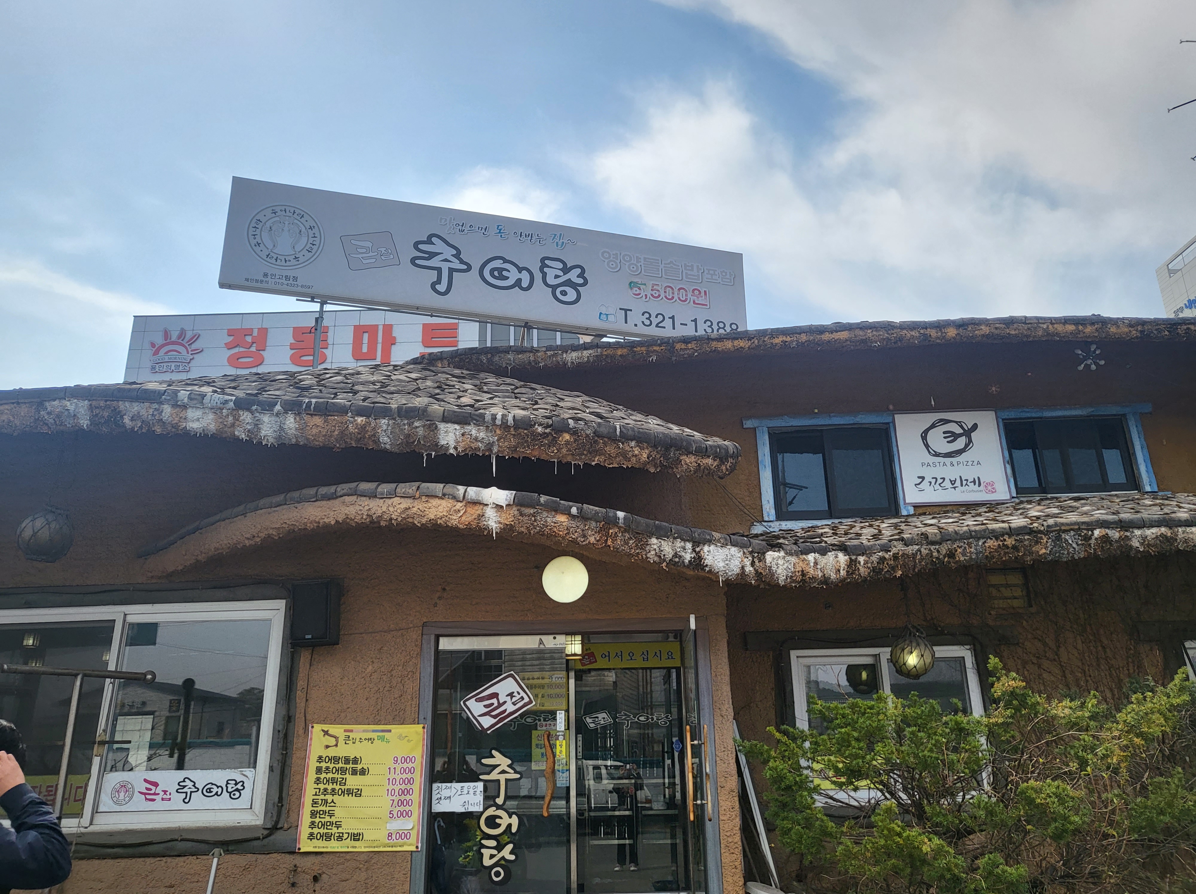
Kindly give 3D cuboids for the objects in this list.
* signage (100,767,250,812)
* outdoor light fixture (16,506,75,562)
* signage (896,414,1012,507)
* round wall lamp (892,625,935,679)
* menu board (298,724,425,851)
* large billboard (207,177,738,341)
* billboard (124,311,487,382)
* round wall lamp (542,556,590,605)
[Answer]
[{"bbox_3d":[-2.783,2.277,5.951,1.012,0.242,0.020,-1,-20,1],"label":"signage"},{"bbox_3d":[-3.351,0.535,5.442,0.306,0.321,0.306,-1,-20,1],"label":"outdoor light fixture"},{"bbox_3d":[2.873,0.084,7.315,0.833,0.783,0.050,-2,-20,3],"label":"signage"},{"bbox_3d":[2.101,1.368,5.993,0.284,0.376,0.284,-2,-20,2],"label":"round wall lamp"},{"bbox_3d":[-1.525,2.216,5.857,0.781,0.771,0.020,-1,-20,1],"label":"menu board"},{"bbox_3d":[-1.094,-2.047,10.441,6.017,1.312,0.170,5,-20,-15],"label":"large billboard"},{"bbox_3d":[-8.481,-2.705,25.905,10.117,2.522,0.300,-2,-20,2],"label":"billboard"},{"bbox_3d":[-0.227,0.910,6.140,0.316,0.319,0.316,-1,-20,1],"label":"round wall lamp"}]

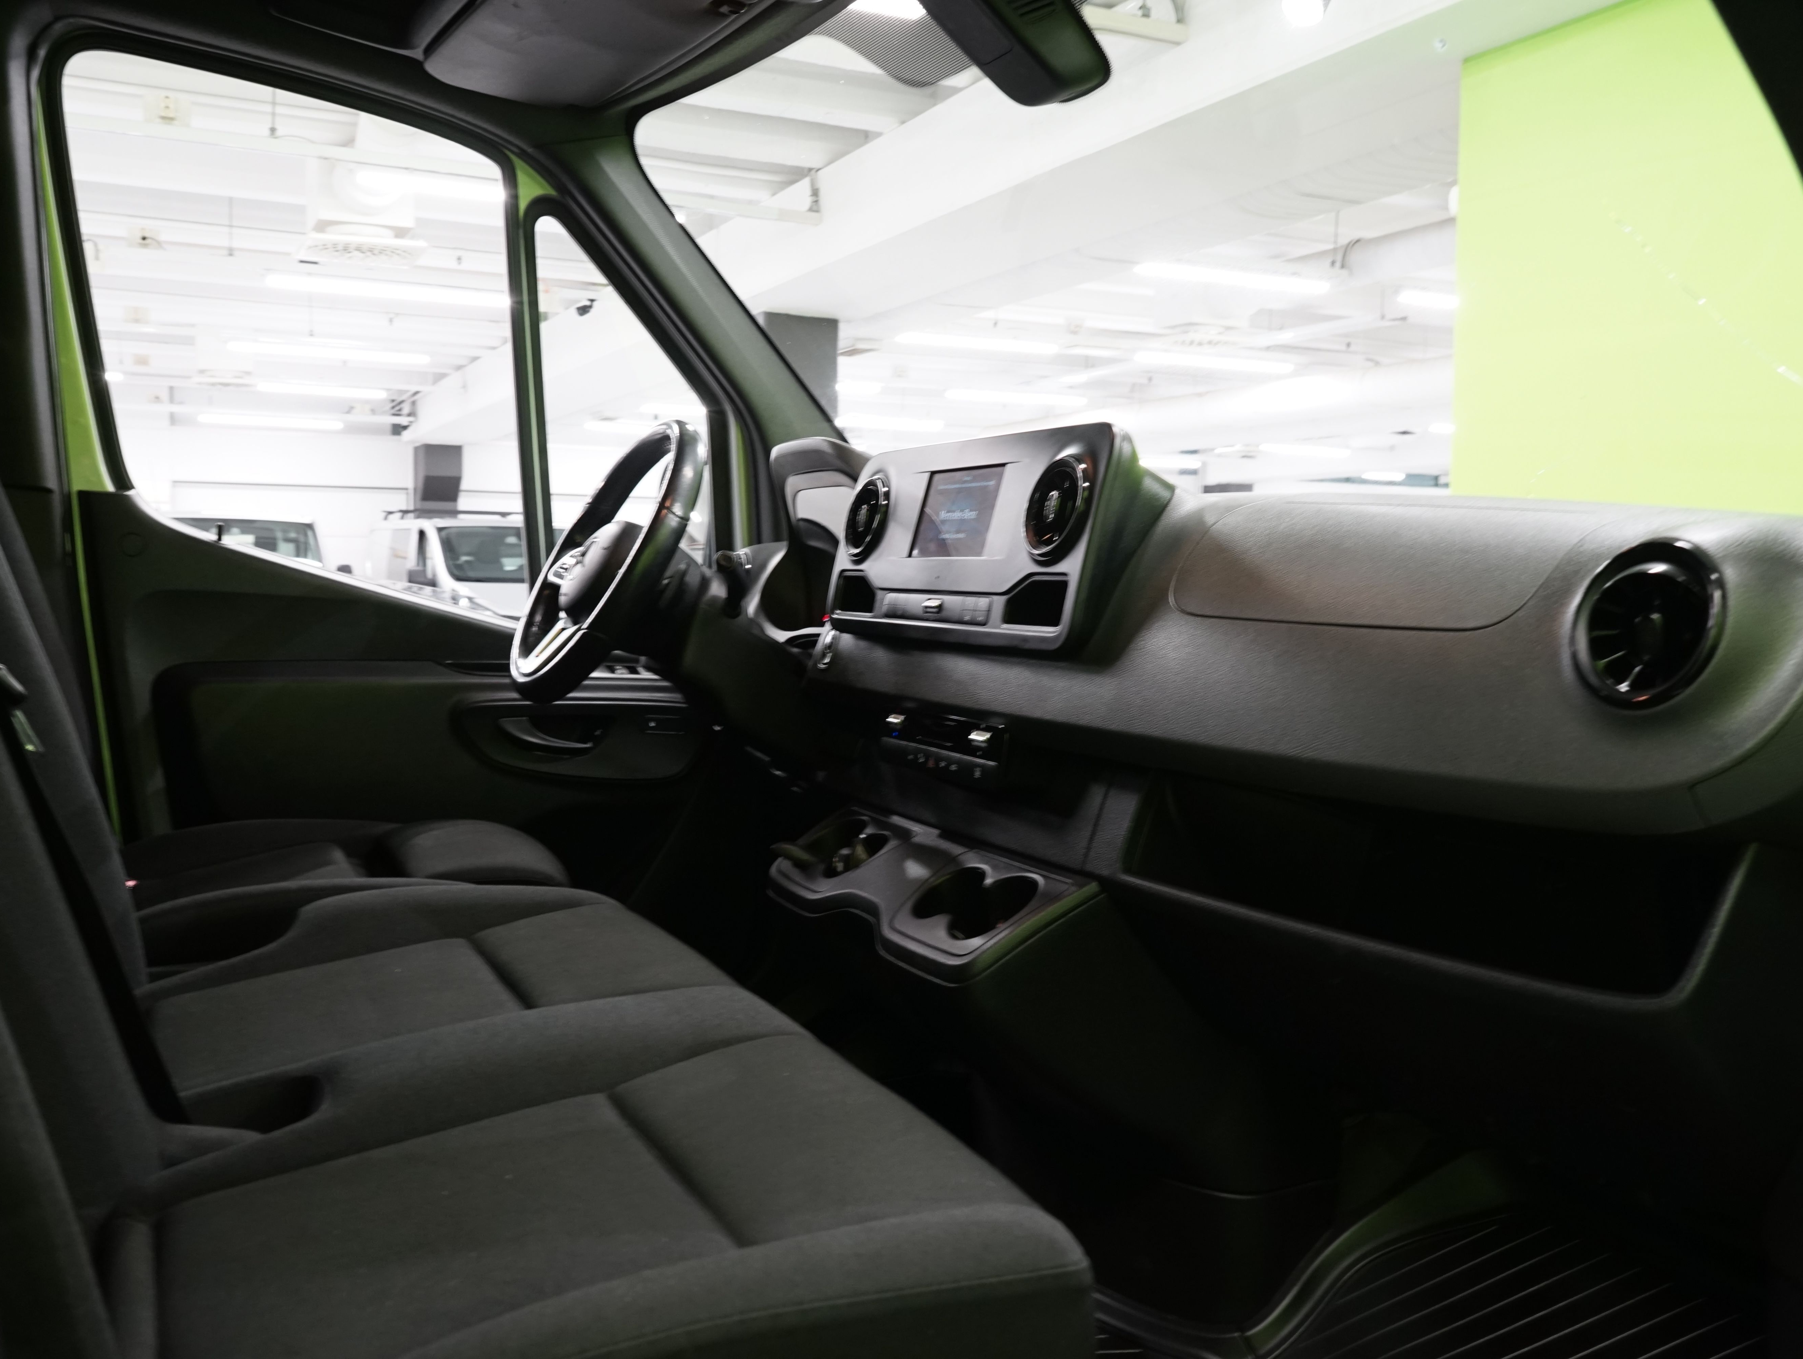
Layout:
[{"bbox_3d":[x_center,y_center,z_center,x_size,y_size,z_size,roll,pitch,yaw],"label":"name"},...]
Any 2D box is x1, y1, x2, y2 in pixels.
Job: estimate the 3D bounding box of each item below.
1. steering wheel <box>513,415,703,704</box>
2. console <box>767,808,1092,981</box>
[{"bbox_3d":[-0.348,-0.138,1.936,0.090,0.385,0.385,32,-11,-25],"label":"steering wheel"},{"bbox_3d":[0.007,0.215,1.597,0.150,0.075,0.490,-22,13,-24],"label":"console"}]

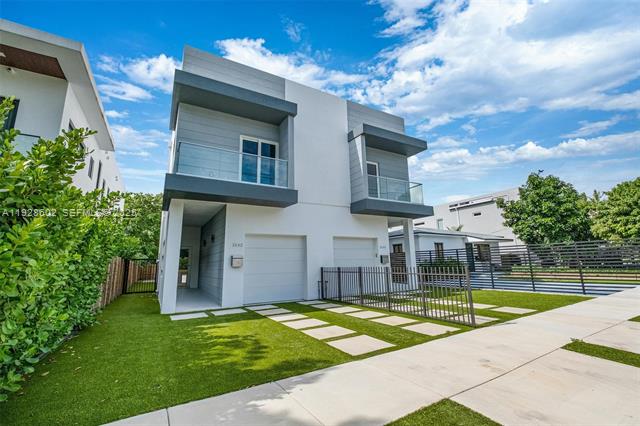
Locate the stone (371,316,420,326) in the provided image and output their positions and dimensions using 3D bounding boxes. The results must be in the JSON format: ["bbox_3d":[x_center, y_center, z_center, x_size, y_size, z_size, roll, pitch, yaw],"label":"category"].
[{"bbox_3d":[1.716,2.526,6.210,0.832,0.050,0.796,5,-13,-29],"label":"stone"}]

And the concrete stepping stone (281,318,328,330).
[{"bbox_3d":[-0.332,2.569,6.141,0.832,0.050,0.796,5,-13,-29],"label":"concrete stepping stone"}]

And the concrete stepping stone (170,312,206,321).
[{"bbox_3d":[-3.693,2.927,7.504,0.884,0.050,0.845,5,-13,-29],"label":"concrete stepping stone"}]

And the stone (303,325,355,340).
[{"bbox_3d":[0.153,2.397,5.331,0.832,0.050,0.796,5,-13,-29],"label":"stone"}]

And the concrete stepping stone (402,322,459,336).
[{"bbox_3d":[2.219,2.343,5.343,0.832,0.050,0.796,5,-13,-29],"label":"concrete stepping stone"}]

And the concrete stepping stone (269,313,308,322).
[{"bbox_3d":[-0.849,2.749,6.992,0.832,0.050,0.796,5,-13,-29],"label":"concrete stepping stone"}]

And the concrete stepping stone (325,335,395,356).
[{"bbox_3d":[0.664,2.209,4.436,0.832,0.050,0.796,5,-13,-29],"label":"concrete stepping stone"}]

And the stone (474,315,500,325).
[{"bbox_3d":[3.539,2.456,6.108,0.832,0.050,0.796,5,-13,-29],"label":"stone"}]

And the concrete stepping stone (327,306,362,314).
[{"bbox_3d":[0.729,2.876,7.864,0.832,0.050,0.796,5,-13,-29],"label":"concrete stepping stone"}]

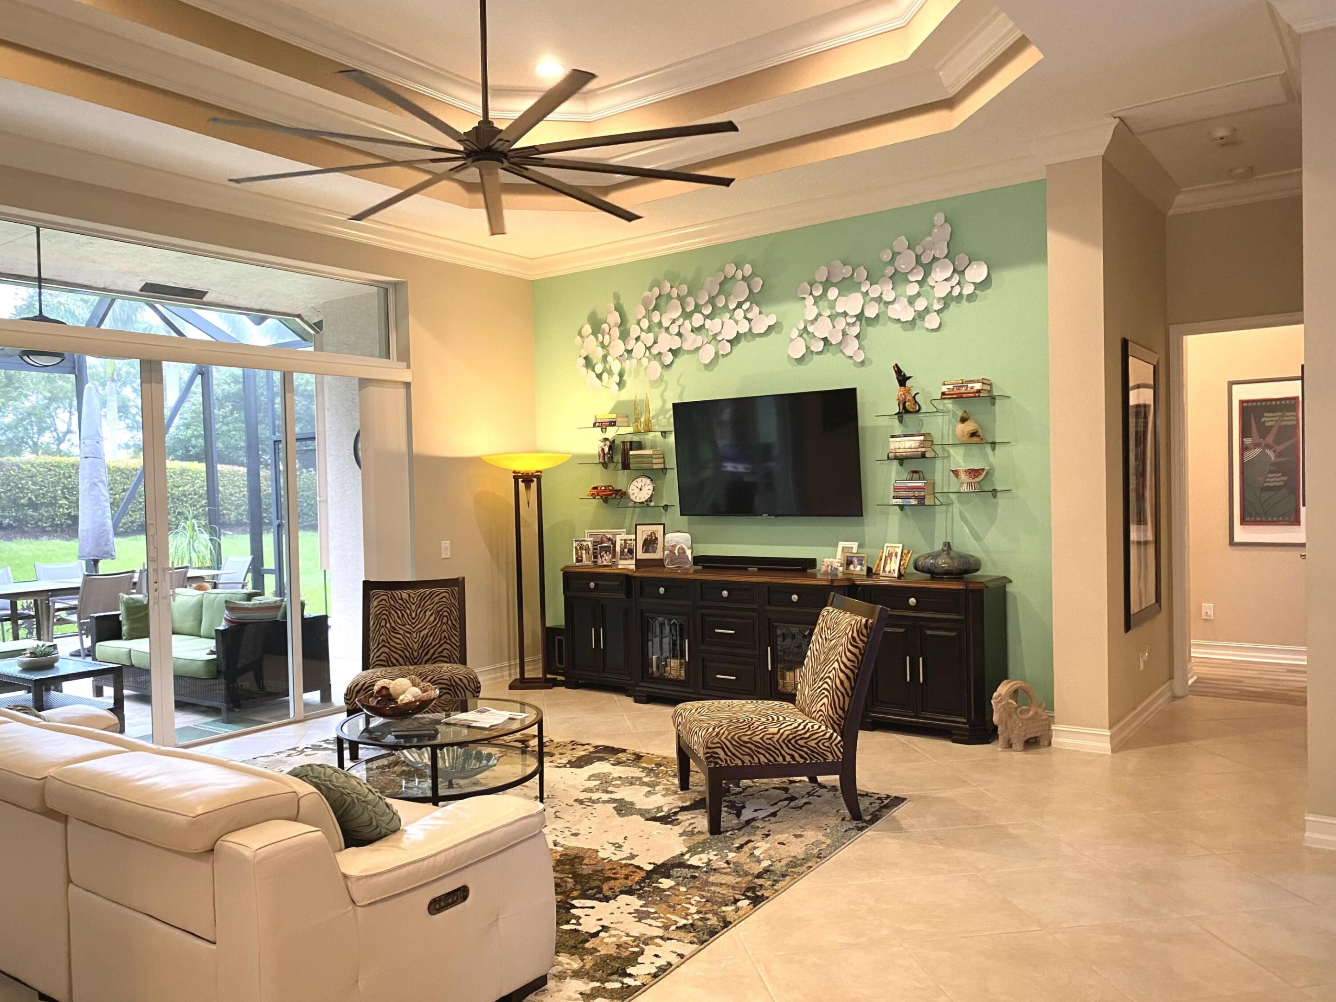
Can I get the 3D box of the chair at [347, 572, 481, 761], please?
[{"bbox_3d":[-1.532,0.965,6.041,0.702,0.947,0.861,-1,1,-11],"label":"chair"}]

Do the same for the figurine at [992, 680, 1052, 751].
[{"bbox_3d":[1.983,1.179,5.599,0.309,0.387,0.128,-2,1,-29],"label":"figurine"}]

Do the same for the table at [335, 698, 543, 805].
[{"bbox_3d":[-1.069,1.235,4.720,0.883,0.426,0.883,-1,1,0],"label":"table"}]

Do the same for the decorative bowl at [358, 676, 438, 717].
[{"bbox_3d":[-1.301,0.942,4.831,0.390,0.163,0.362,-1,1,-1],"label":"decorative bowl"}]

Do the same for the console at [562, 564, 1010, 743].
[{"bbox_3d":[0.563,0.930,6.693,3.277,0.913,0.597,-1,1,36],"label":"console"}]

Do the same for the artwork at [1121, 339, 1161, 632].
[{"bbox_3d":[2.900,-0.103,6.121,0.036,1.684,0.883,-1,1,36],"label":"artwork"}]

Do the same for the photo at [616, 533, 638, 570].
[{"bbox_3d":[-0.285,0.366,7.305,0.166,0.245,0.083,-1,1,22],"label":"photo"}]

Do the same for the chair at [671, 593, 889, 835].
[{"bbox_3d":[0.505,0.941,4.641,0.861,0.947,0.702,-1,1,-10],"label":"chair"}]

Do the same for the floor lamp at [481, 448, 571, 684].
[{"bbox_3d":[-1.033,0.529,7.600,0.664,1.759,0.664,-1,1,2],"label":"floor lamp"}]

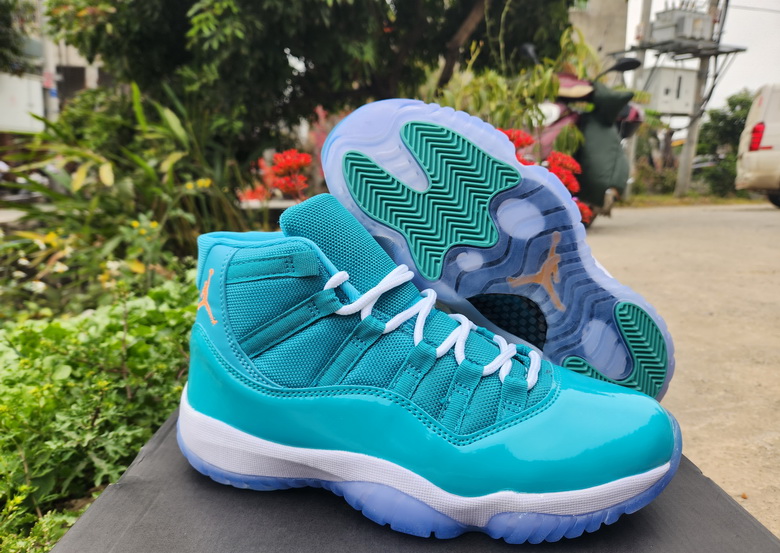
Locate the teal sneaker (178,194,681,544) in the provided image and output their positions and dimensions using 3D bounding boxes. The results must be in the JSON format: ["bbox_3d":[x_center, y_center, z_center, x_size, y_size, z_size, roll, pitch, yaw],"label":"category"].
[{"bbox_3d":[0.014,0.037,0.295,0.298,0.166,0.110,2,10,10],"label":"teal sneaker"}]

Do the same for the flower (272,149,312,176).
[{"bbox_3d":[-0.247,-0.286,1.300,0.105,0.070,0.097,-2,10,-10],"label":"flower"}]

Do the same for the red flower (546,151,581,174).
[{"bbox_3d":[0.453,-0.296,1.350,0.091,0.065,0.087,3,10,18],"label":"red flower"}]

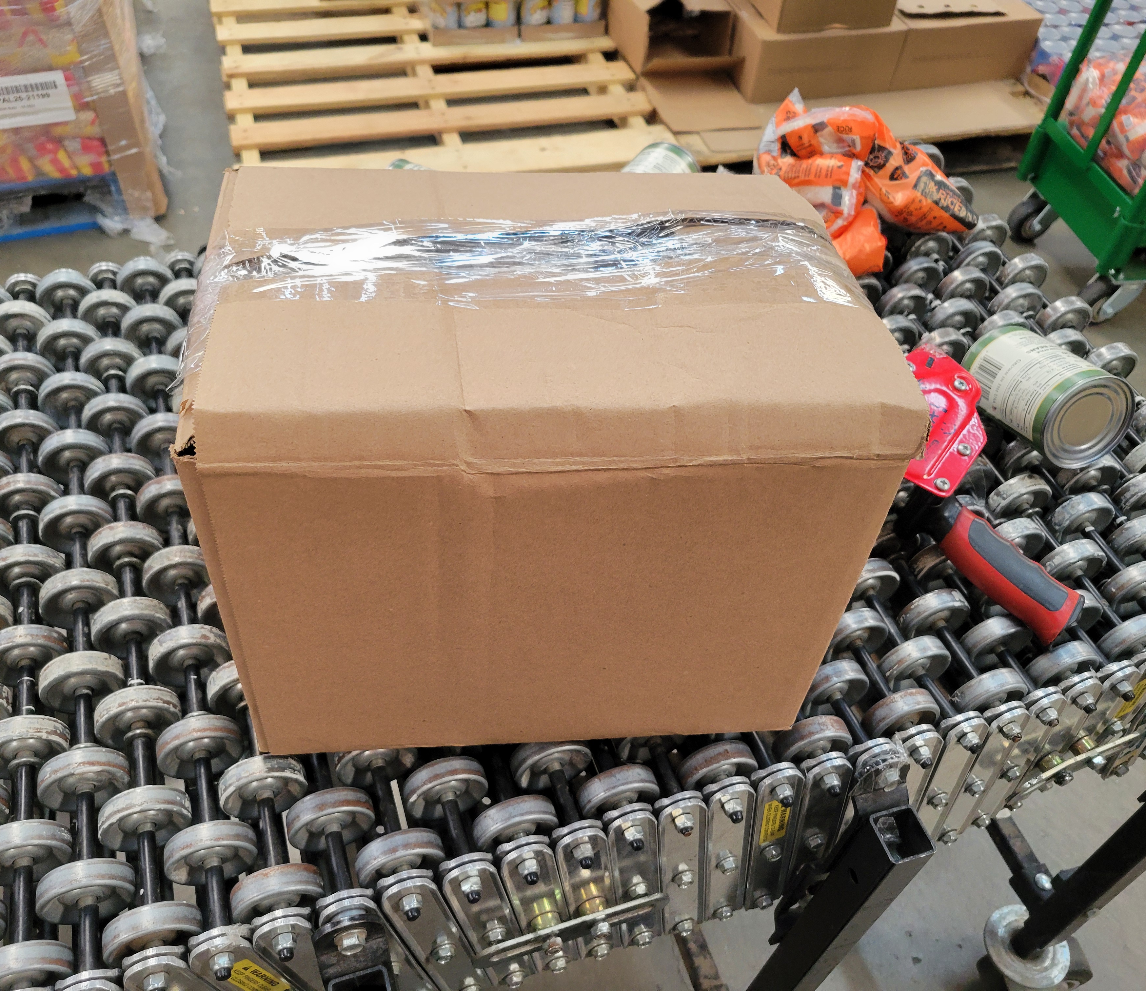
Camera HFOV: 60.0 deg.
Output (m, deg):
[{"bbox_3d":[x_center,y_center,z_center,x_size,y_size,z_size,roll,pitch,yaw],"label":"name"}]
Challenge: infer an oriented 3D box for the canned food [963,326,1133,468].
[{"bbox_3d":[0.374,-0.081,0.792,0.075,0.075,0.114,-6,29,-10],"label":"canned food"}]

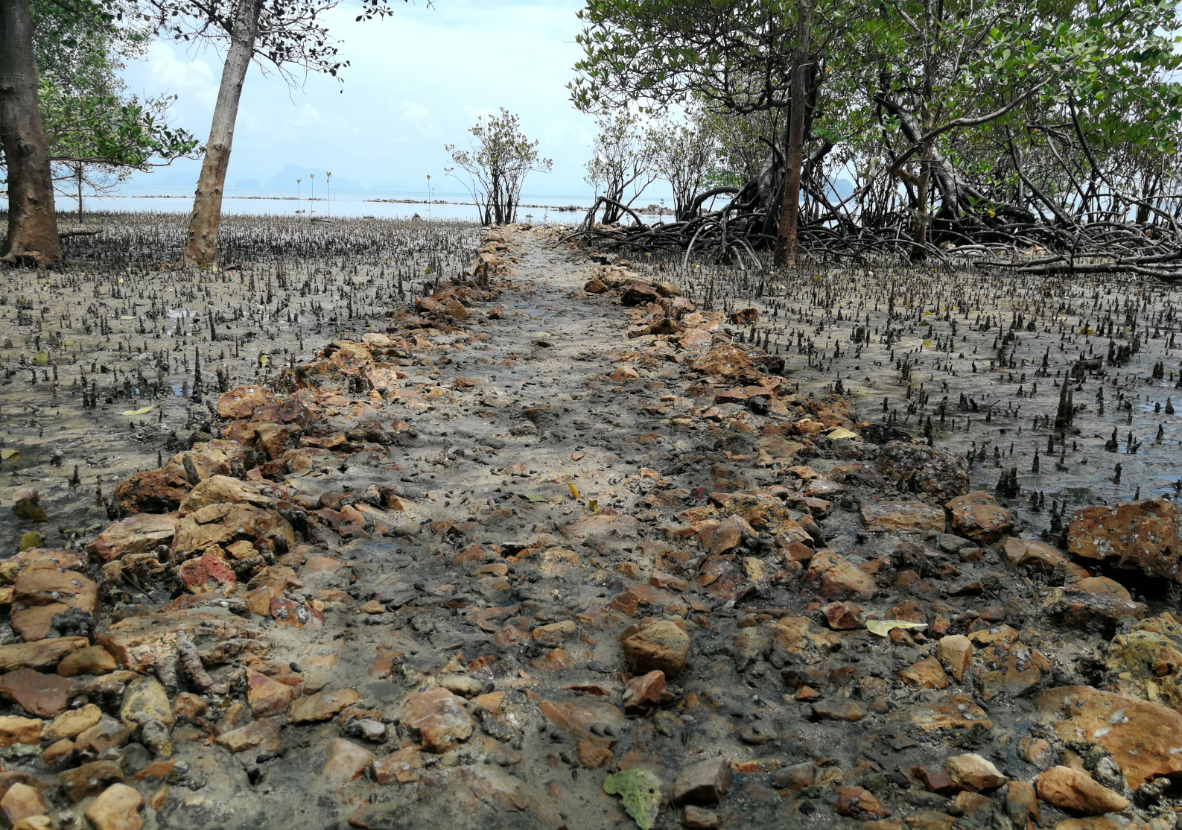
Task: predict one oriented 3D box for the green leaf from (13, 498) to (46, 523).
[{"bbox_3d":[-1.689,0.287,2.776,0.084,0.060,0.075,-7,16,-32],"label":"green leaf"}]

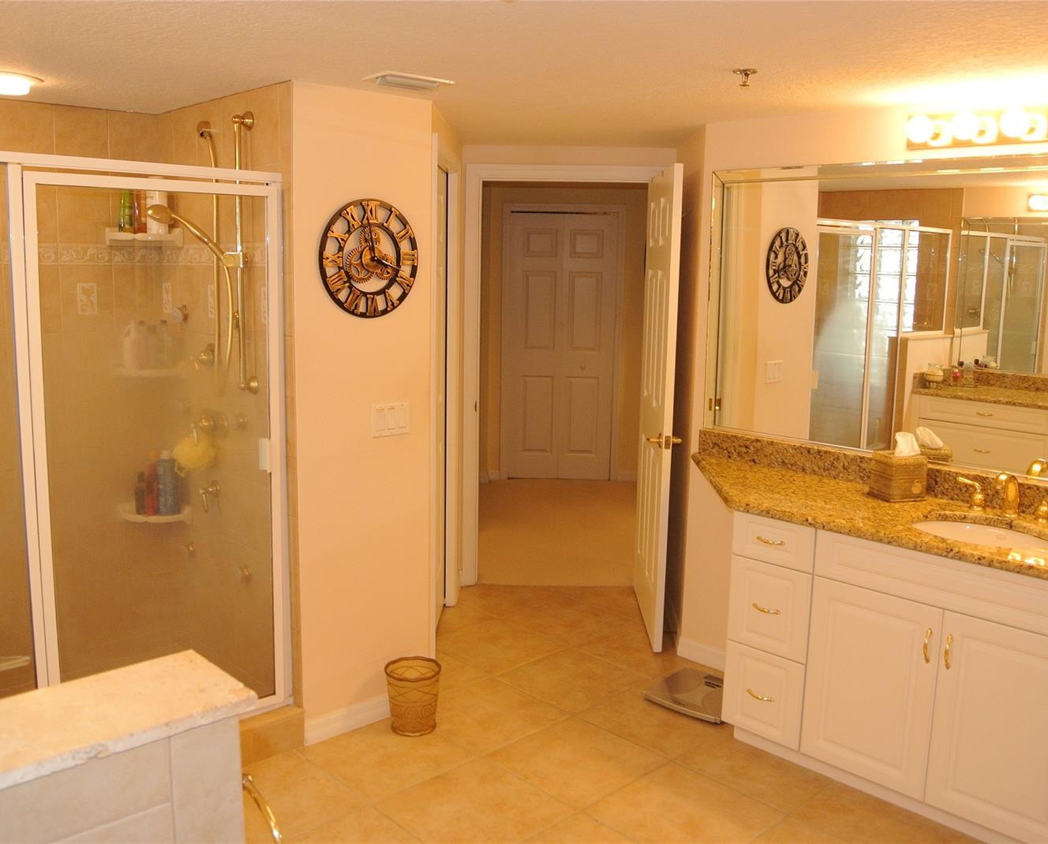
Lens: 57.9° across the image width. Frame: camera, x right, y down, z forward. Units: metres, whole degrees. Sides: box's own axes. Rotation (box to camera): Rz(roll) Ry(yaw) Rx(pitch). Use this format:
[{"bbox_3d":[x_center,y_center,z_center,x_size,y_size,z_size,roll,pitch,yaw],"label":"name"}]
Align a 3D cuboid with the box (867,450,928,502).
[{"bbox_3d":[1.293,0.186,3.270,0.135,0.150,0.122,-2,10,-14],"label":"box"}]

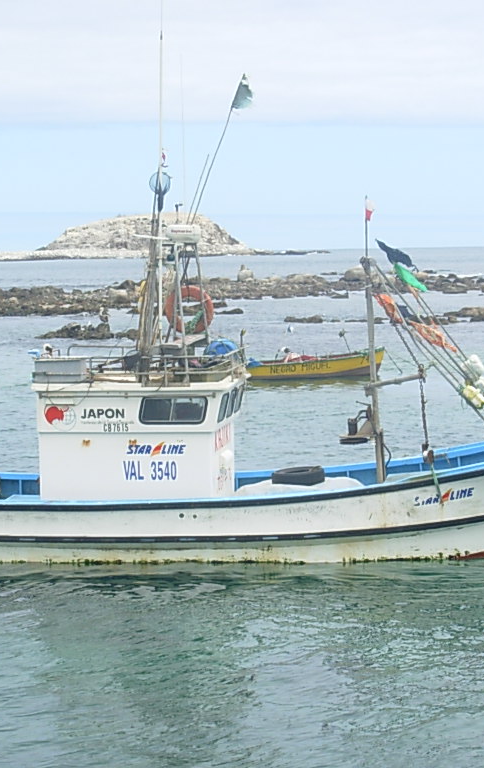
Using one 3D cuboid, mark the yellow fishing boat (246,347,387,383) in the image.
[{"bbox_3d":[1.951,-0.666,74.200,5.500,1.000,1.900,-1,3,3],"label":"yellow fishing boat"}]

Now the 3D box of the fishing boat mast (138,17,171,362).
[{"bbox_3d":[-1.253,-2.719,31.900,0.400,5.050,0.400,0,3,10],"label":"fishing boat mast"}]

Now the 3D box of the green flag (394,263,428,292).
[{"bbox_3d":[2.374,-1.493,31.500,0.460,0.410,0.150,-1,3,0],"label":"green flag"}]

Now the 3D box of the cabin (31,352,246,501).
[{"bbox_3d":[-1.404,0.636,32.200,2.750,2.100,2.100,0,3,10],"label":"cabin"}]

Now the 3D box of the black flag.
[{"bbox_3d":[2.143,-1.820,31.600,0.540,0.440,0.150,-1,3,0],"label":"black flag"}]

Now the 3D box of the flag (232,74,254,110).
[{"bbox_3d":[0.021,-4.162,32.100,0.310,0.500,0.100,-1,3,0],"label":"flag"}]

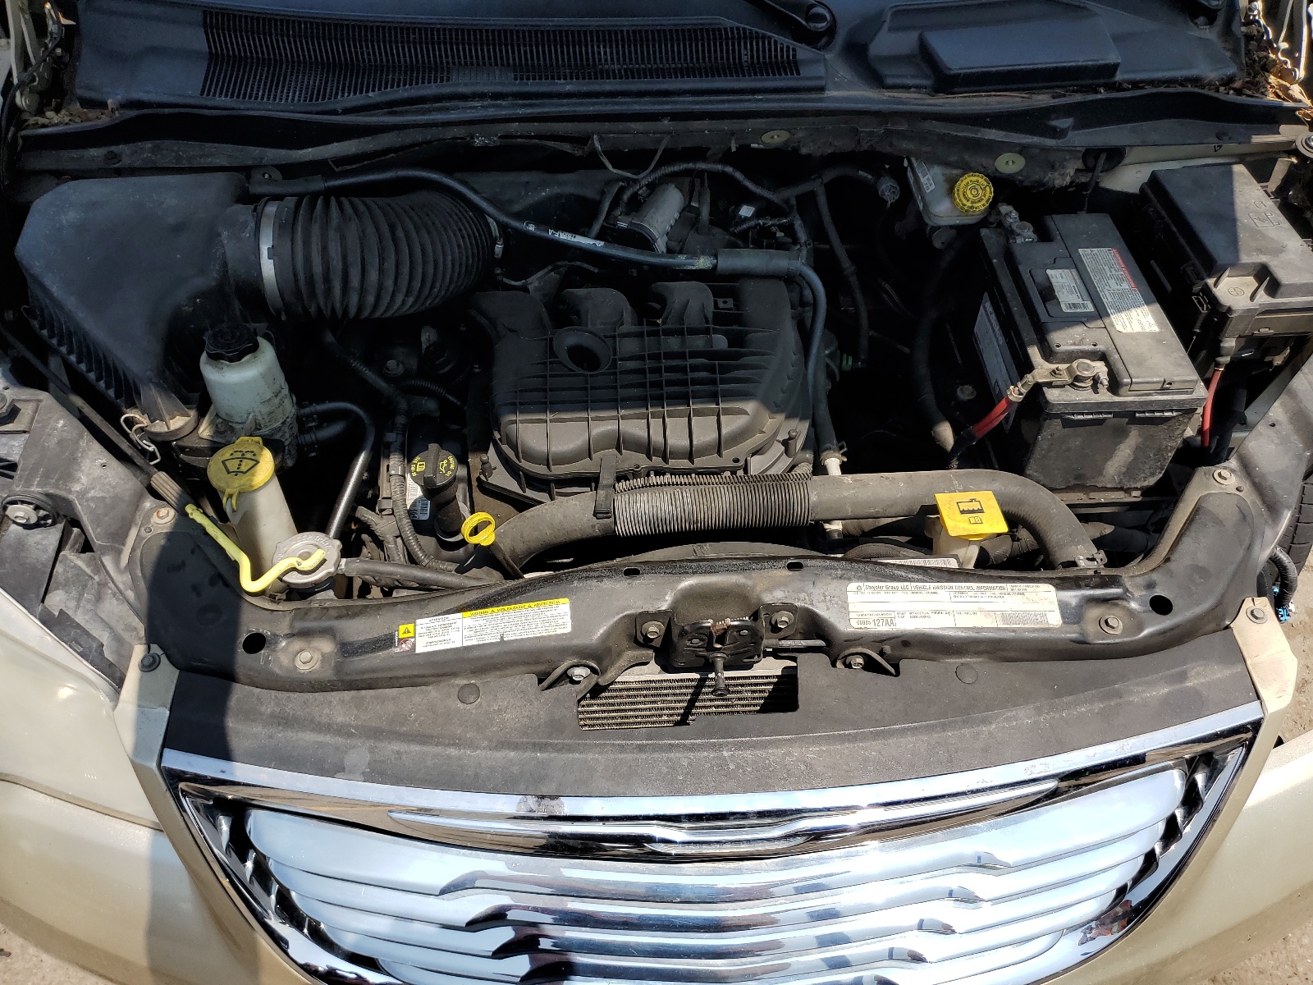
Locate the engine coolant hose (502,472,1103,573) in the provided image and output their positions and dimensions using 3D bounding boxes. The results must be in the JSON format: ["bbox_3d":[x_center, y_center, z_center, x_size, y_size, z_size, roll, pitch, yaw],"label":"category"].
[{"bbox_3d":[0.145,0.045,1.039,0.664,0.129,0.097,-2,50,1],"label":"engine coolant hose"}]

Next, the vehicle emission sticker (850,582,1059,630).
[{"bbox_3d":[0.280,0.107,0.930,0.195,0.002,0.042,0,69,2],"label":"vehicle emission sticker"}]

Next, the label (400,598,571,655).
[{"bbox_3d":[-0.163,0.128,0.937,0.163,0.002,0.034,-8,61,-3],"label":"label"}]

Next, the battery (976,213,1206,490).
[{"bbox_3d":[0.516,-0.174,1.240,0.175,0.190,0.315,-2,50,1],"label":"battery"}]

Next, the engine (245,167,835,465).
[{"bbox_3d":[-0.114,-0.149,1.229,0.630,0.340,0.380,-2,51,0],"label":"engine"}]

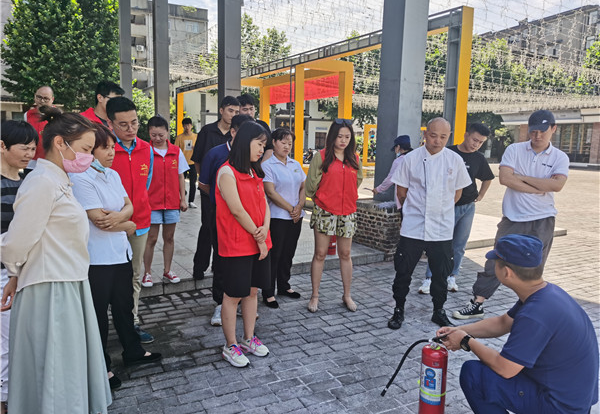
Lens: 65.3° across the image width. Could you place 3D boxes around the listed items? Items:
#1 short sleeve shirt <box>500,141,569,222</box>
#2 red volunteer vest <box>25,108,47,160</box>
[{"bbox_3d":[2.090,-0.233,4.191,0.540,0.680,0.330,7,10,29],"label":"short sleeve shirt"},{"bbox_3d":[-2.407,-0.691,4.400,0.440,0.570,0.270,-2,9,-20],"label":"red volunteer vest"}]

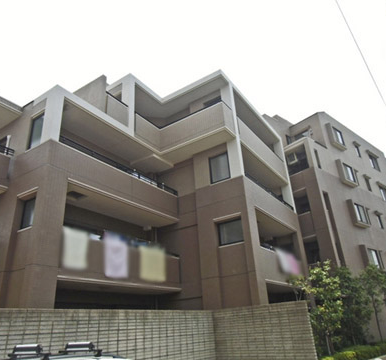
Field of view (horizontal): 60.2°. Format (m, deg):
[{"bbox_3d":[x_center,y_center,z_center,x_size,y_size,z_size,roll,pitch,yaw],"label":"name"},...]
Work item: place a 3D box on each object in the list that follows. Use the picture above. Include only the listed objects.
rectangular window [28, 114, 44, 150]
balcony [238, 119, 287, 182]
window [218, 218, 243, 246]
[{"bbox_3d":[-5.109,-1.641,11.014,0.763,1.197,0.115,-18,-28,29],"label":"rectangular window"},{"bbox_3d":[3.205,-1.049,17.147,1.337,1.255,6.437,-18,-28,29],"label":"balcony"},{"bbox_3d":[1.531,2.087,13.225,1.115,0.886,0.123,-18,-28,29],"label":"window"}]

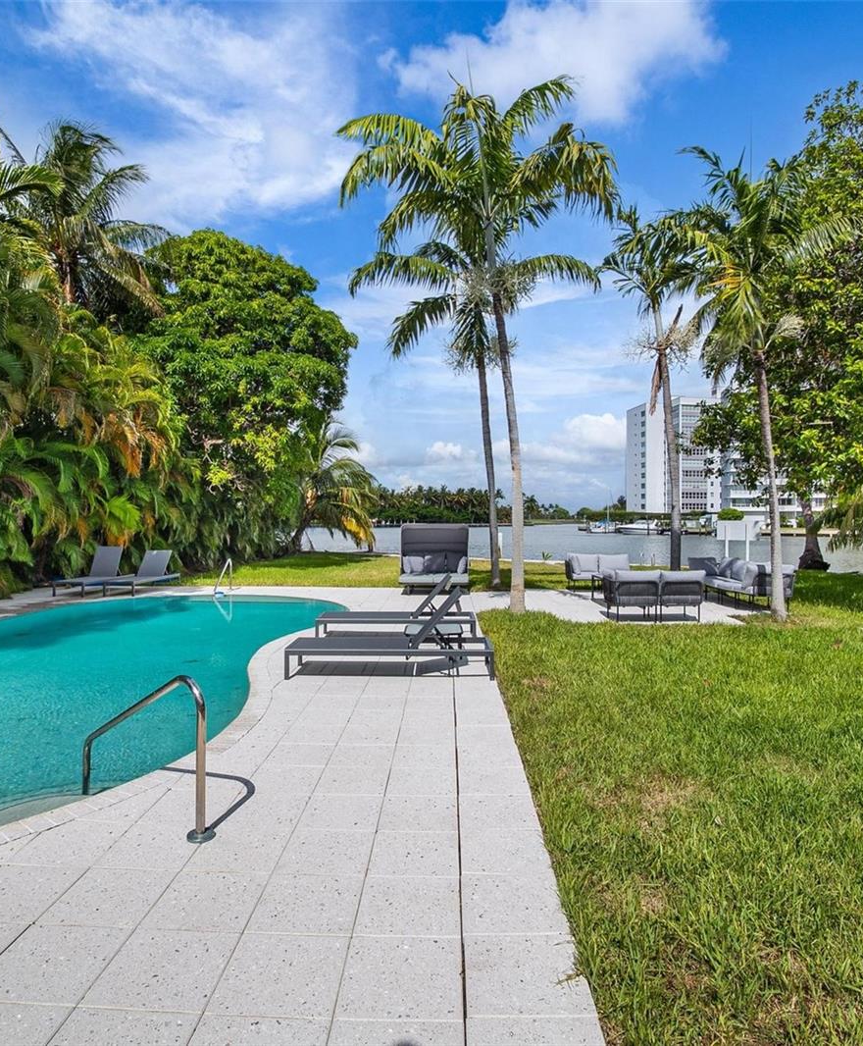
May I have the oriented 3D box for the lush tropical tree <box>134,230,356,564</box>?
[{"bbox_3d":[-5.850,-3.800,19.000,7.100,10.400,6.800,0,0,0],"label":"lush tropical tree"}]

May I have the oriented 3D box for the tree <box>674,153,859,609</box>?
[{"bbox_3d":[5.200,-2.130,9.450,2.800,7.200,2.800,0,0,0],"label":"tree"}]

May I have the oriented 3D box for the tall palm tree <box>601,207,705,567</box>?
[{"bbox_3d":[5.200,-2.950,14.200,2.700,8.800,2.700,0,0,0],"label":"tall palm tree"}]

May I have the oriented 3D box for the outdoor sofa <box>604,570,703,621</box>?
[{"bbox_3d":[3.410,1.098,9.390,1.340,0.765,0.750,0,0,2],"label":"outdoor sofa"}]

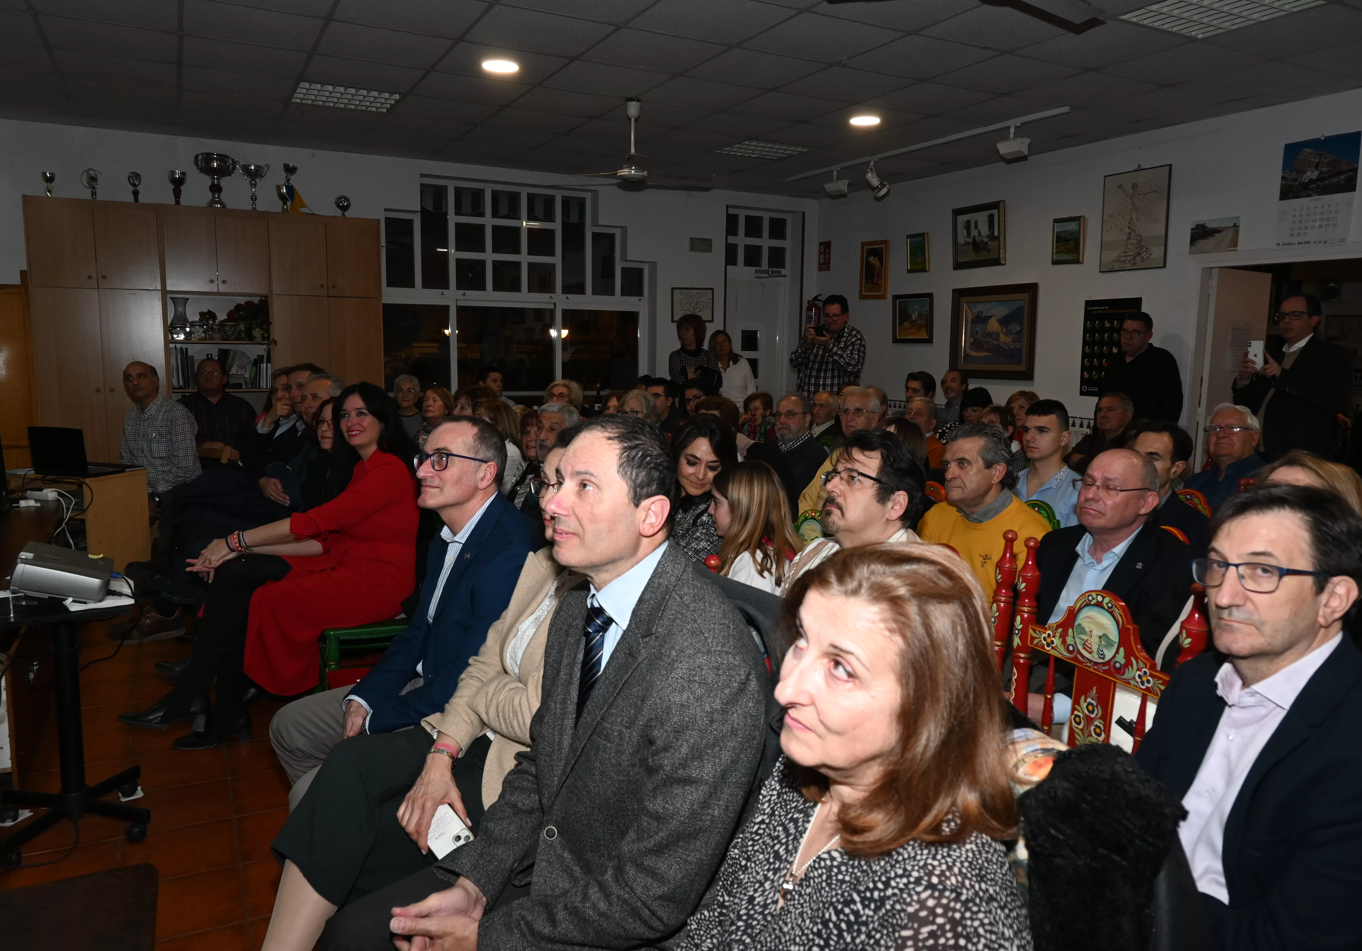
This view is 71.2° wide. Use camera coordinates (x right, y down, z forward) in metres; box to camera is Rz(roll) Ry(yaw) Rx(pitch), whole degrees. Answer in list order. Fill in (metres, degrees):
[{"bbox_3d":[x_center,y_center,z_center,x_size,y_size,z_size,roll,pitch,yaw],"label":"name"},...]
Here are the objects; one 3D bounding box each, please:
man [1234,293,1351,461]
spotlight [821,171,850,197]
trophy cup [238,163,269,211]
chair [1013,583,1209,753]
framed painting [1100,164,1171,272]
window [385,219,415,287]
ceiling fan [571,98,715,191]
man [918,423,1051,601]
[{"bbox_3d":[3.278,-0.083,5.172,0.520,1.769,0.560,-2,9,-21],"label":"man"},{"bbox_3d":[1.264,-2.379,7.760,0.140,0.215,0.170,-3,9,-27],"label":"spotlight"},{"bbox_3d":[-3.195,-2.139,7.110,0.235,0.370,0.170,-3,9,-27],"label":"trophy cup"},{"bbox_3d":[0.738,0.691,1.996,0.430,1.035,0.462,-3,9,-24],"label":"chair"},{"bbox_3d":[3.048,-1.711,6.389,0.035,0.660,0.485,-3,9,-27],"label":"framed painting"},{"bbox_3d":[-2.341,-1.851,7.937,0.235,0.570,0.060,-3,9,-28],"label":"window"},{"bbox_3d":[-0.280,-2.013,5.650,1.060,0.480,1.000,0,8,-5],"label":"ceiling fan"},{"bbox_3d":[0.778,0.456,2.966,0.800,1.230,0.560,-3,9,-28],"label":"man"}]

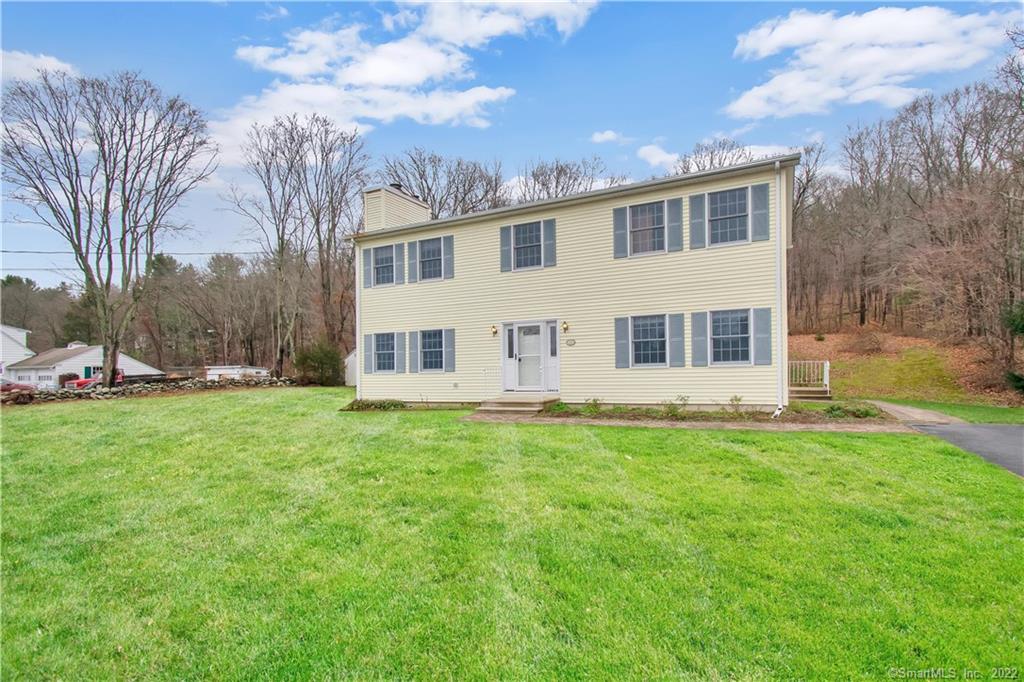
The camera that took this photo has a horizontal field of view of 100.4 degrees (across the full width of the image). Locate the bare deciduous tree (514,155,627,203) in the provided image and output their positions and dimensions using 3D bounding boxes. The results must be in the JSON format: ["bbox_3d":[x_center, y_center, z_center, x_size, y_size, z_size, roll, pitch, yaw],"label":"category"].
[{"bbox_3d":[5.500,-7.600,40.000,9.500,20.000,9.500,-1,-2,0],"label":"bare deciduous tree"}]

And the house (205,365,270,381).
[{"bbox_3d":[-33.900,4.500,53.700,6.500,3.000,6.000,-2,-2,18],"label":"house"}]

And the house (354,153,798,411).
[{"bbox_3d":[2.101,-1.944,16.672,13.400,8.000,8.900,-2,-2,23],"label":"house"}]

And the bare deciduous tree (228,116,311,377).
[{"bbox_3d":[-19.300,-7.300,34.000,6.500,21.000,6.500,-1,-2,0],"label":"bare deciduous tree"}]

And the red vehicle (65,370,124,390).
[{"bbox_3d":[-39.000,3.700,40.000,1.850,1.850,4.400,-2,-2,24],"label":"red vehicle"}]

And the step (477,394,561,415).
[{"bbox_3d":[0.210,1.790,11.850,1.850,0.330,1.900,-2,-2,23],"label":"step"}]

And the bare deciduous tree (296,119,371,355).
[{"bbox_3d":[-15.100,-7.700,36.000,7.000,22.500,7.000,-1,-2,0],"label":"bare deciduous tree"}]

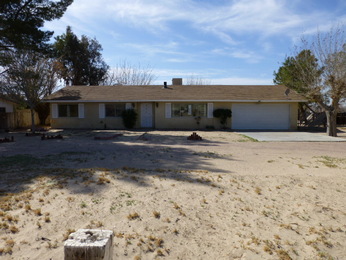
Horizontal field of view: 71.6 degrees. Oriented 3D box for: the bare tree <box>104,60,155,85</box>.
[{"bbox_3d":[-5.762,-5.079,32.205,7.260,8.326,7.000,0,4,0],"label":"bare tree"}]

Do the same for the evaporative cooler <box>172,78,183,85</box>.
[{"bbox_3d":[0.490,-4.794,25.011,1.020,0.950,1.020,0,4,2],"label":"evaporative cooler"}]

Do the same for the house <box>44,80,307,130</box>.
[{"bbox_3d":[0.155,-2.344,23.966,21.675,4.135,8.850,0,4,0],"label":"house"}]

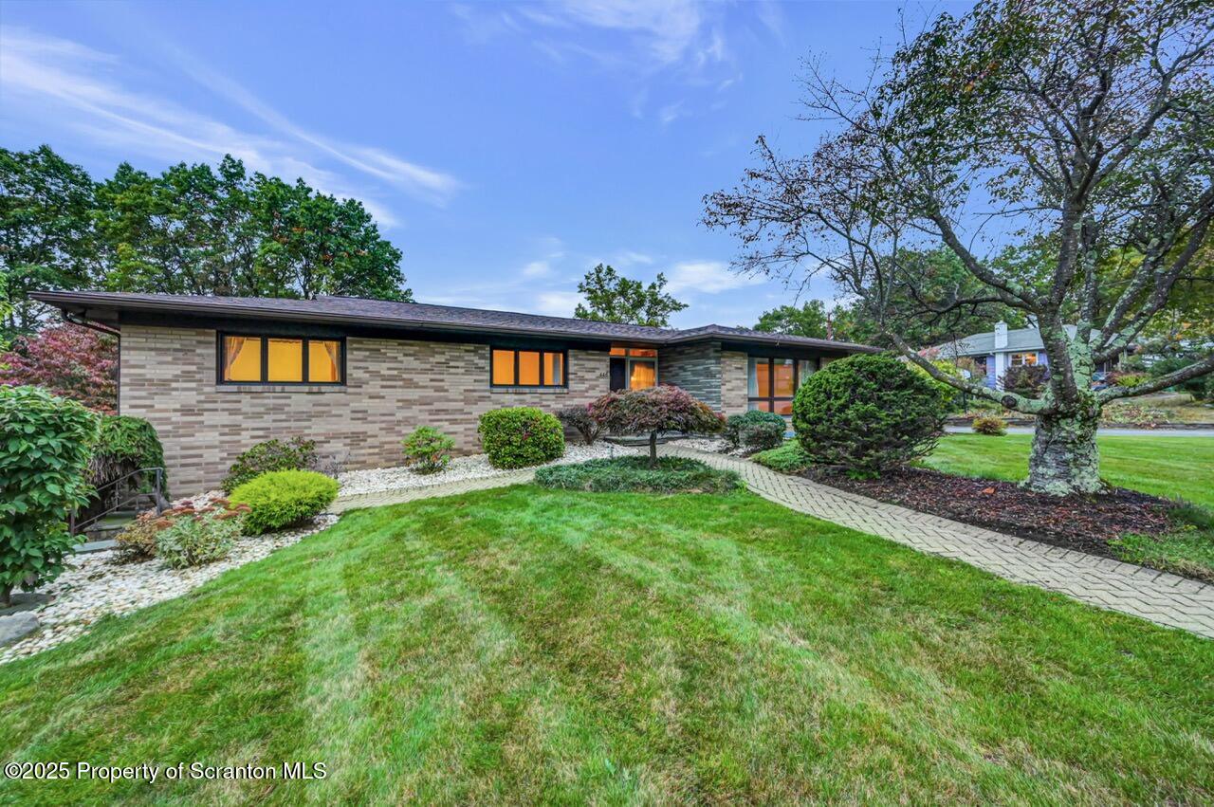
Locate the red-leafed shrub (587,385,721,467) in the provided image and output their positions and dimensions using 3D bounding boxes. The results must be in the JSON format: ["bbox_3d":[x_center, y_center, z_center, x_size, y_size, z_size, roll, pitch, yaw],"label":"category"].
[{"bbox_3d":[0.930,0.400,8.800,2.450,1.500,2.300,0,1,6],"label":"red-leafed shrub"}]

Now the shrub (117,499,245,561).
[{"bbox_3d":[-4.750,1.360,5.300,1.250,0.580,1.050,-1,1,-42],"label":"shrub"}]

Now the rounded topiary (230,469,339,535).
[{"bbox_3d":[-4.070,1.200,5.950,1.200,0.720,1.150,-1,1,-34],"label":"rounded topiary"}]

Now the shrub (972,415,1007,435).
[{"bbox_3d":[12.550,0.720,15.500,1.000,0.700,1.000,1,1,39],"label":"shrub"}]

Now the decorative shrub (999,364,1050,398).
[{"bbox_3d":[22.900,-1.200,26.000,2.400,1.900,2.200,1,1,41],"label":"decorative shrub"}]

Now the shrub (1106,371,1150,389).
[{"bbox_3d":[32.100,-1.400,29.000,2.000,1.250,2.300,-1,1,-42],"label":"shrub"}]

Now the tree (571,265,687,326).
[{"bbox_3d":[1.400,-3.300,28.000,7.200,9.800,7.000,0,1,3],"label":"tree"}]

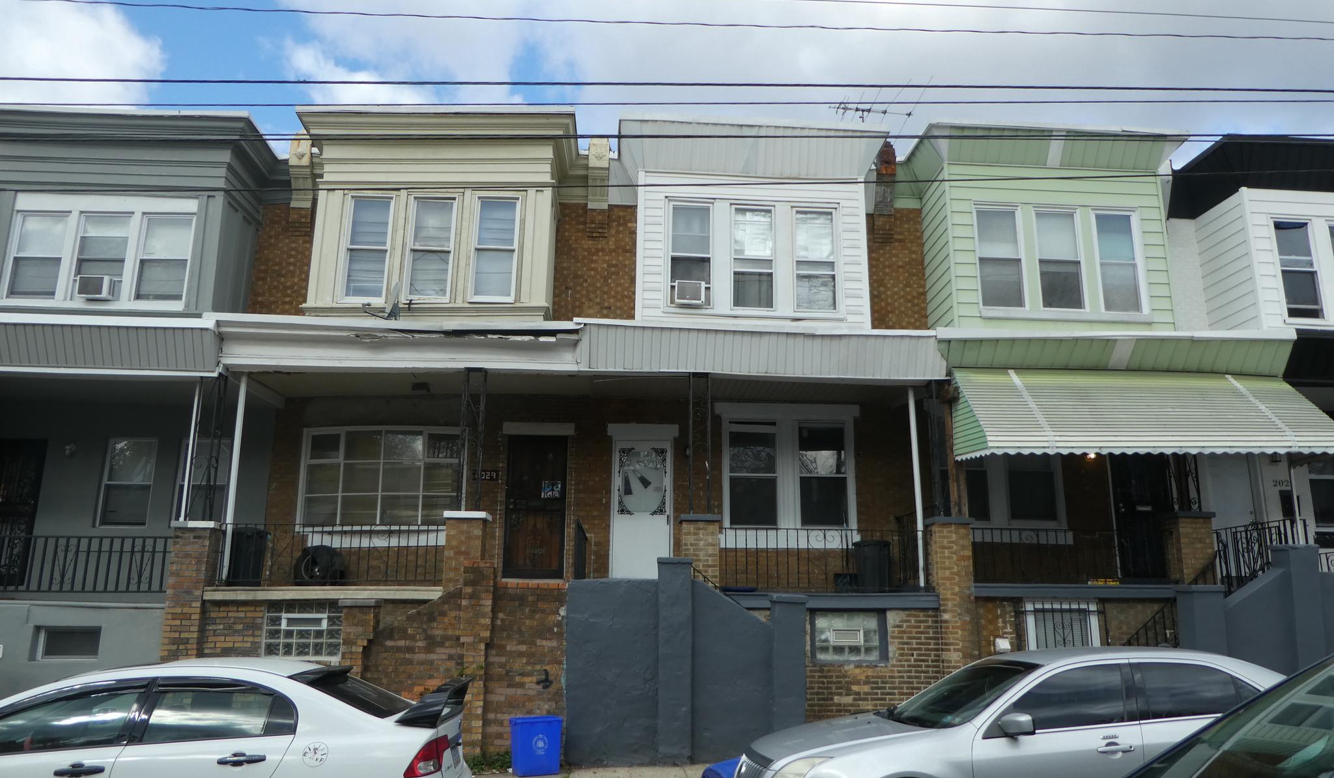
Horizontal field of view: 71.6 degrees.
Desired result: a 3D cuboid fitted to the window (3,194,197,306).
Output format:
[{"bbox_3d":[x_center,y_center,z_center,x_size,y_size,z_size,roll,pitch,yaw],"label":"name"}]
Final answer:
[{"bbox_3d":[-7.755,-1.893,12.675,2.409,1.603,0.160,1,-13,-4],"label":"window"}]

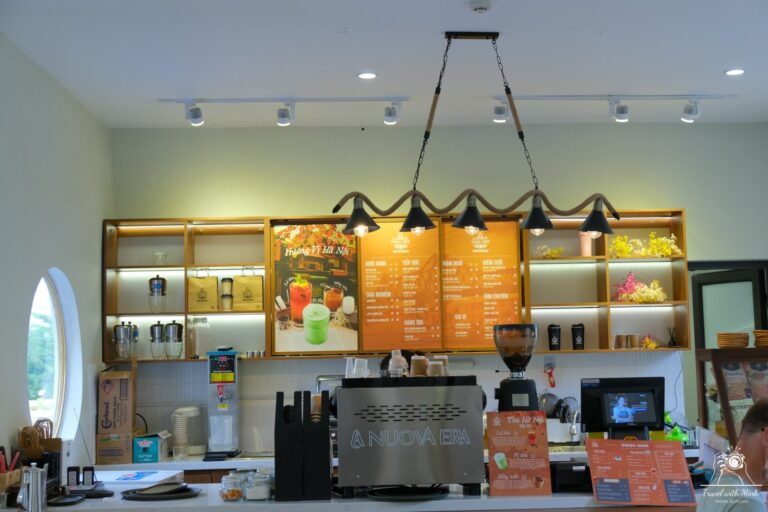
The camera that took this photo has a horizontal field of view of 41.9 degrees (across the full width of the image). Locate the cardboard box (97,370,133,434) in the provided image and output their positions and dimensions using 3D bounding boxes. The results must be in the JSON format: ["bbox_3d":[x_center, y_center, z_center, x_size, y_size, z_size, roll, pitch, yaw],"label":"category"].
[{"bbox_3d":[-1.603,0.894,6.065,0.197,0.360,0.190,-1,-4,-3],"label":"cardboard box"}]

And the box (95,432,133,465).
[{"bbox_3d":[-1.662,1.196,6.305,0.222,0.188,0.300,-1,-5,-2],"label":"box"}]

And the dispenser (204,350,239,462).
[{"bbox_3d":[-0.979,0.910,6.080,0.190,0.635,0.370,-1,-4,-3],"label":"dispenser"}]

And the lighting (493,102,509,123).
[{"bbox_3d":[0.707,-0.870,6.081,0.090,0.120,0.095,-1,-5,-2],"label":"lighting"}]

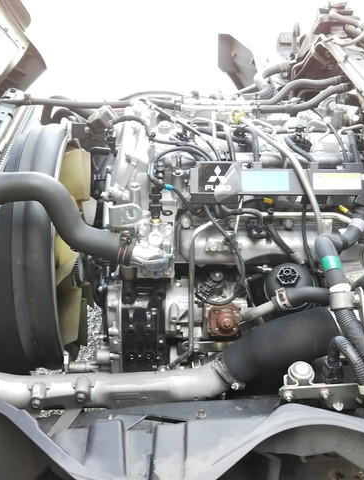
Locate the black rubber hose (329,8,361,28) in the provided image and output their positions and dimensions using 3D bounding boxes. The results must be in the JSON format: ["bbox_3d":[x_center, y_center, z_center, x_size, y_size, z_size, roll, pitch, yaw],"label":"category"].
[{"bbox_3d":[0.396,-0.541,1.350,0.078,0.037,0.040,0,36,0],"label":"black rubber hose"}]

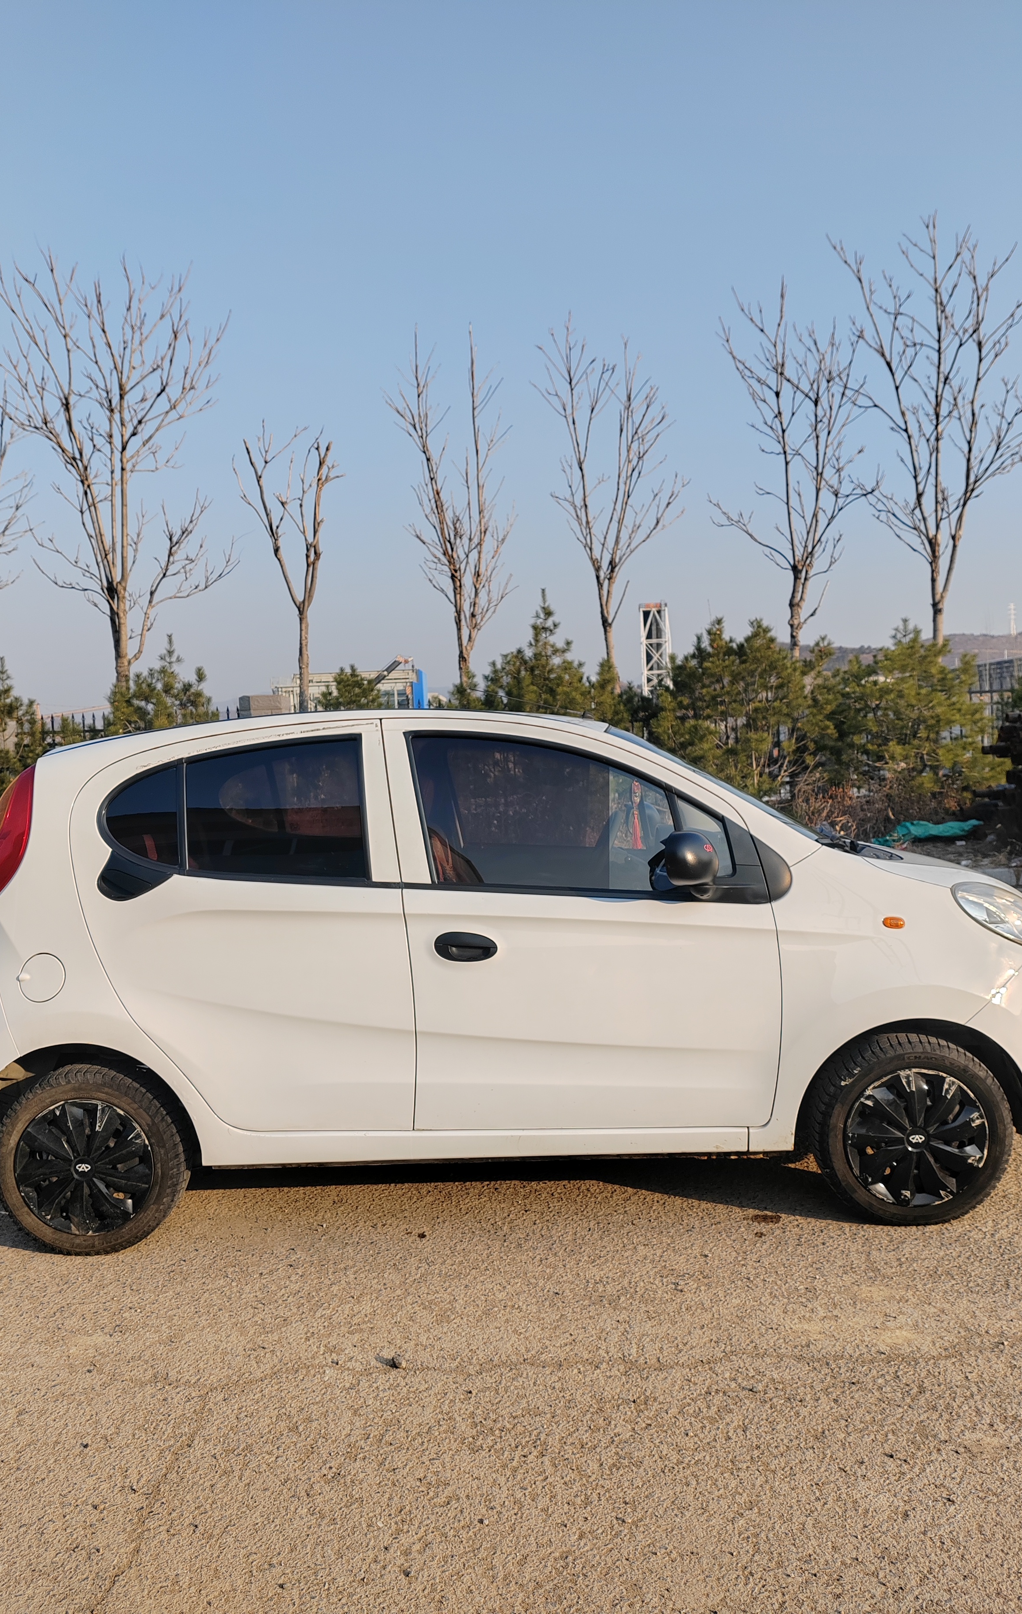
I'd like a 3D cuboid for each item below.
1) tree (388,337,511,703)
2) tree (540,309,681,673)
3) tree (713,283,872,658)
[{"bbox_3d":[-0.629,-2.354,14.050,1.422,5.843,1.351,-2,3,0],"label":"tree"},{"bbox_3d":[1.161,-2.431,13.949,1.638,5.863,1.556,-2,3,0],"label":"tree"},{"bbox_3d":[3.130,-2.638,13.842,1.767,6.130,1.679,-2,3,0],"label":"tree"}]

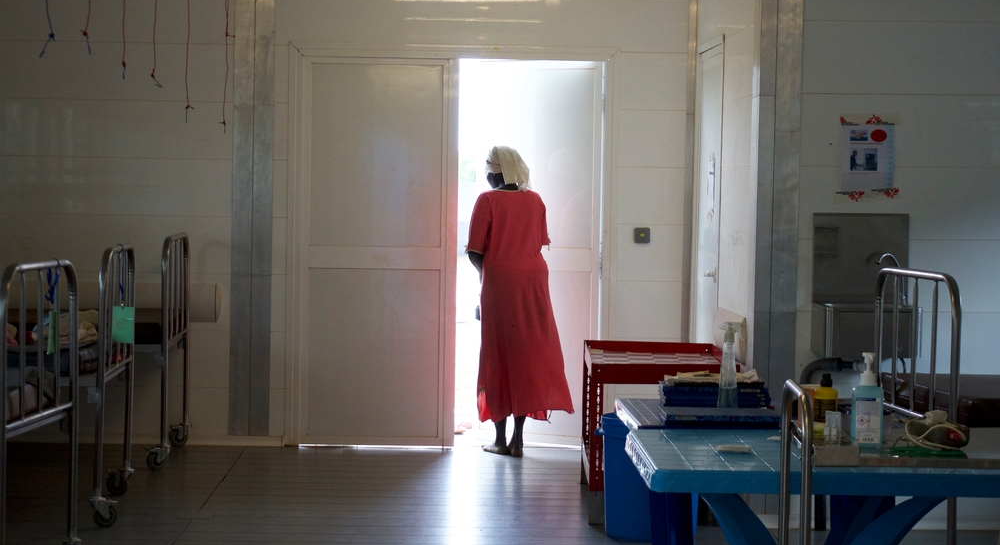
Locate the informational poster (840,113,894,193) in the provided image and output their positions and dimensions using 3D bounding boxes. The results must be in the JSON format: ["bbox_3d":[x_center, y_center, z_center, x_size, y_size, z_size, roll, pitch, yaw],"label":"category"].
[{"bbox_3d":[1.508,-0.484,8.545,0.220,0.315,0.010,1,3,-1],"label":"informational poster"}]

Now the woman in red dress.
[{"bbox_3d":[0.106,0.141,10.746,0.500,1.588,0.380,0,3,-15],"label":"woman in red dress"}]

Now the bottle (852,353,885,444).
[{"bbox_3d":[0.991,0.341,5.613,0.086,0.251,0.065,1,3,-4],"label":"bottle"}]

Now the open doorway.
[{"bbox_3d":[0.153,-0.098,10.948,0.780,2.045,0.140,1,3,-1],"label":"open doorway"}]

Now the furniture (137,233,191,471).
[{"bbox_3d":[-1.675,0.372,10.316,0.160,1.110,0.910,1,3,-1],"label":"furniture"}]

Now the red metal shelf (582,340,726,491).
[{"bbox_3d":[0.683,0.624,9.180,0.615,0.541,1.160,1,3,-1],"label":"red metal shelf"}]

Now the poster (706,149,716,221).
[{"bbox_3d":[1.021,-0.417,10.103,0.010,0.325,0.230,1,3,-1],"label":"poster"}]

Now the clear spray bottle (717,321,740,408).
[{"bbox_3d":[0.699,0.281,6.317,0.082,0.260,0.065,1,3,4],"label":"clear spray bottle"}]

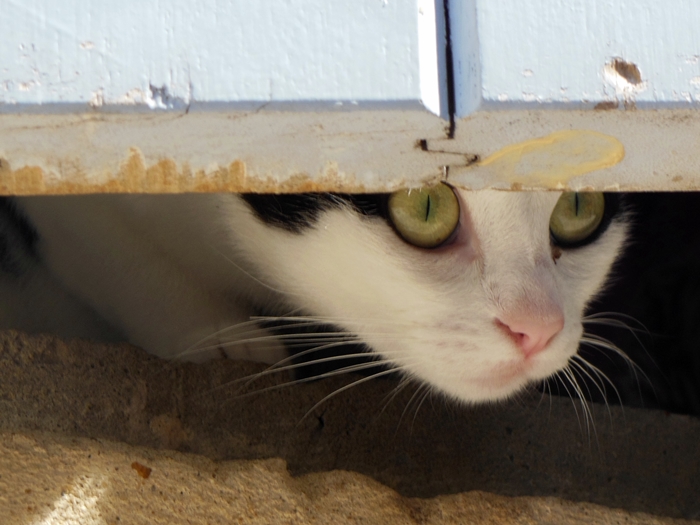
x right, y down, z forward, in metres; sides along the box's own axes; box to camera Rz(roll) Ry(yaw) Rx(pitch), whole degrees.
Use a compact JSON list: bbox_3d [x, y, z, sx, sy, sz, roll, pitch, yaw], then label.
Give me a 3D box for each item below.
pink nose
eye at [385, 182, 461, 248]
[{"bbox_3d":[0.043,0.017,0.797,0.015,0.010,0.010,-4,9,-25],"label":"pink nose"},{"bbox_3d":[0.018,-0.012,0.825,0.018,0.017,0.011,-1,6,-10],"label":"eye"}]

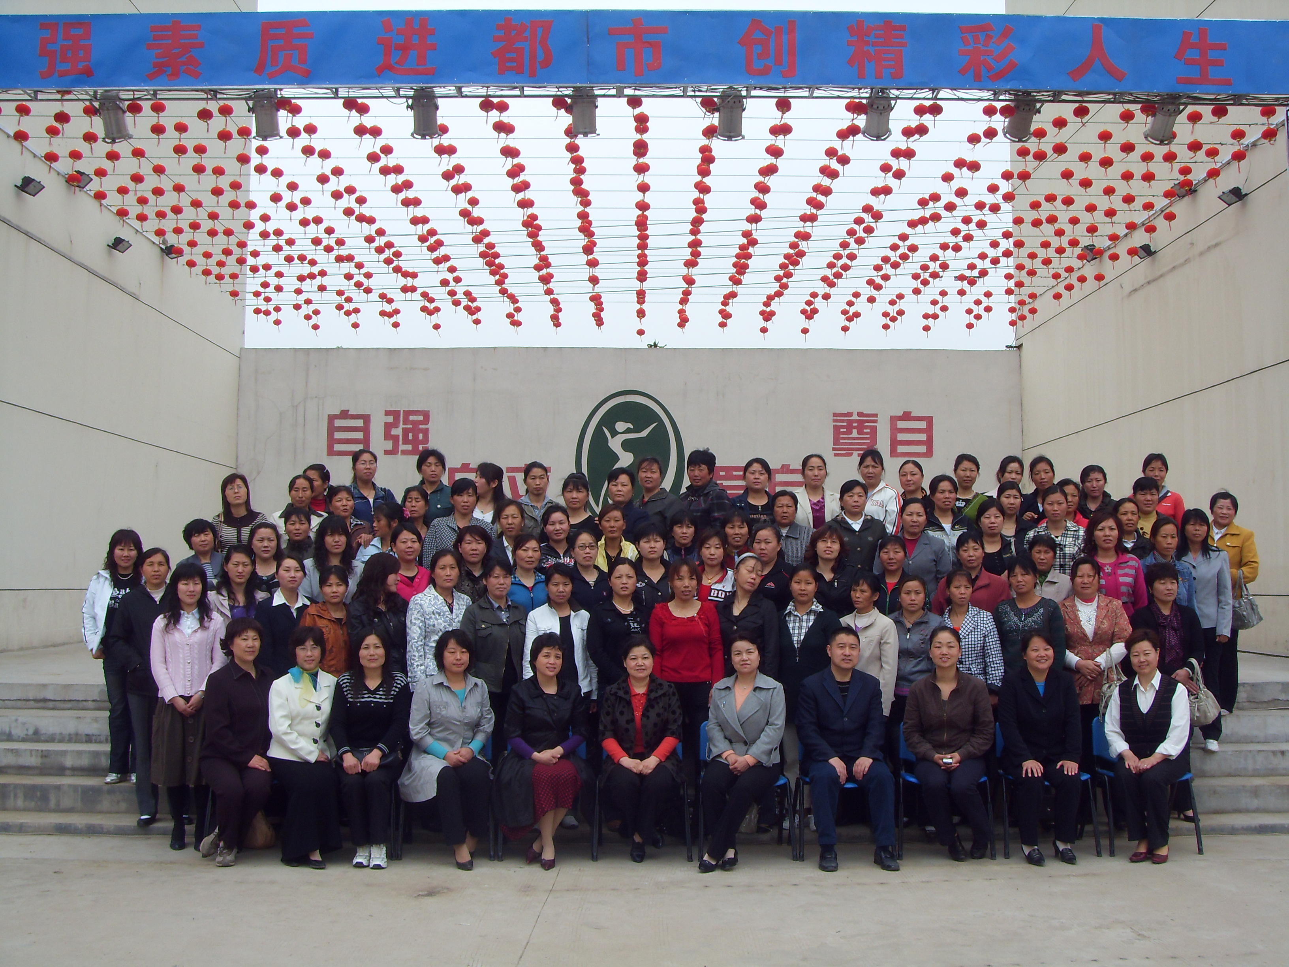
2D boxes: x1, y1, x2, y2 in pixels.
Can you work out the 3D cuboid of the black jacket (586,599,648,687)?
[{"bbox_3d":[-0.159,1.034,8.980,0.430,0.660,0.280,1,-4,-10],"label":"black jacket"}]

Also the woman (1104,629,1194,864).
[{"bbox_3d":[2.838,1.450,8.177,0.490,1.250,0.660,-1,-4,12],"label":"woman"}]

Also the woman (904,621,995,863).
[{"bbox_3d":[1.701,1.439,8.137,0.500,1.265,0.620,0,-4,5],"label":"woman"}]

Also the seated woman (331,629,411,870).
[{"bbox_3d":[-1.521,1.440,8.047,0.450,1.250,0.660,1,-4,-9],"label":"seated woman"}]

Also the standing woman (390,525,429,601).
[{"bbox_3d":[-1.520,1.093,9.345,0.440,1.630,0.280,0,-4,-6],"label":"standing woman"}]

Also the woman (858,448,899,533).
[{"bbox_3d":[1.606,0.584,10.183,0.430,1.662,0.280,-1,-4,22],"label":"woman"}]

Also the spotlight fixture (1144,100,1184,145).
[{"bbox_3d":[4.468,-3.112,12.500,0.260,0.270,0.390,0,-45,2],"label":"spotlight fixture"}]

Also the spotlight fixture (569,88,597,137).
[{"bbox_3d":[-0.529,-3.220,12.600,0.280,0.410,0.280,0,18,0],"label":"spotlight fixture"}]

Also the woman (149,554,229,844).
[{"bbox_3d":[-2.621,1.262,8.353,0.450,1.620,0.300,1,-4,-14],"label":"woman"}]

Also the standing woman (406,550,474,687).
[{"bbox_3d":[-1.265,1.224,8.967,0.430,1.640,0.300,1,-4,-16],"label":"standing woman"}]

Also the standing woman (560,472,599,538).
[{"bbox_3d":[-0.462,0.768,10.299,0.460,1.704,0.290,0,-4,-3],"label":"standing woman"}]

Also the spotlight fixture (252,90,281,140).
[{"bbox_3d":[-3.285,-3.189,12.600,0.280,0.410,0.280,-3,24,1],"label":"spotlight fixture"}]

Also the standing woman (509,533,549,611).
[{"bbox_3d":[-0.725,1.095,9.045,0.440,1.545,0.290,0,-4,-3],"label":"standing woman"}]

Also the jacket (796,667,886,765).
[{"bbox_3d":[1.108,1.314,8.176,0.520,0.560,0.400,0,-4,3],"label":"jacket"}]

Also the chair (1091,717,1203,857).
[{"bbox_3d":[2.802,1.685,8.204,0.500,0.755,0.540,0,-4,0],"label":"chair"}]

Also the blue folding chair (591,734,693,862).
[{"bbox_3d":[-0.009,1.663,7.951,0.540,0.740,0.530,0,-4,0],"label":"blue folding chair"}]

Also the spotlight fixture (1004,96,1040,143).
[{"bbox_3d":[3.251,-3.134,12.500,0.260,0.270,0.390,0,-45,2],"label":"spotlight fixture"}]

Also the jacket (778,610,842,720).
[{"bbox_3d":[0.994,1.086,8.769,0.460,0.680,0.280,-1,-4,8],"label":"jacket"}]

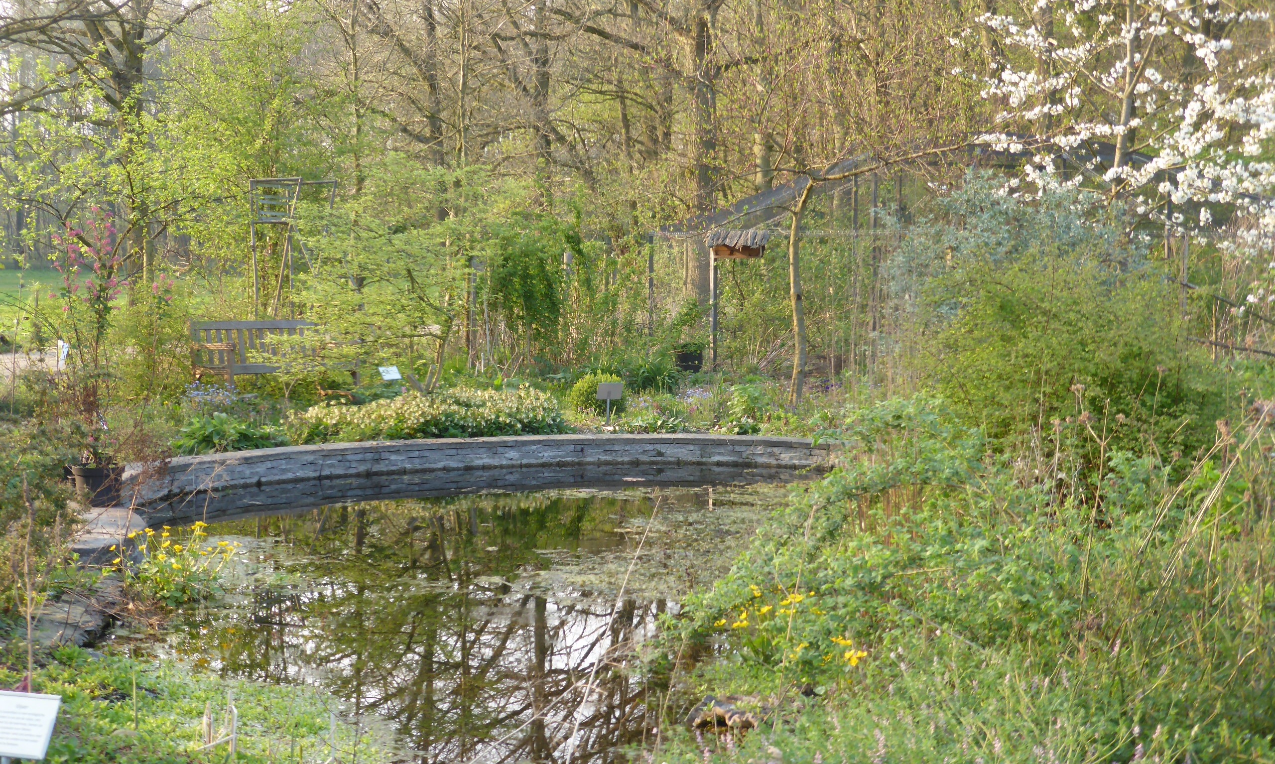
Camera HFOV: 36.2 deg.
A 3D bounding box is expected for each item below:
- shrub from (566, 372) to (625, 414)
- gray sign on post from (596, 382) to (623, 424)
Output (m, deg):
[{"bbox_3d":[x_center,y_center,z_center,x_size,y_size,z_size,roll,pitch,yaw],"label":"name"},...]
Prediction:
[{"bbox_3d":[-0.374,0.108,18.000,0.540,0.410,0.520,0,4,0],"label":"shrub"},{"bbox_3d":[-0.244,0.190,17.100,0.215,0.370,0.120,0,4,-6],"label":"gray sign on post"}]

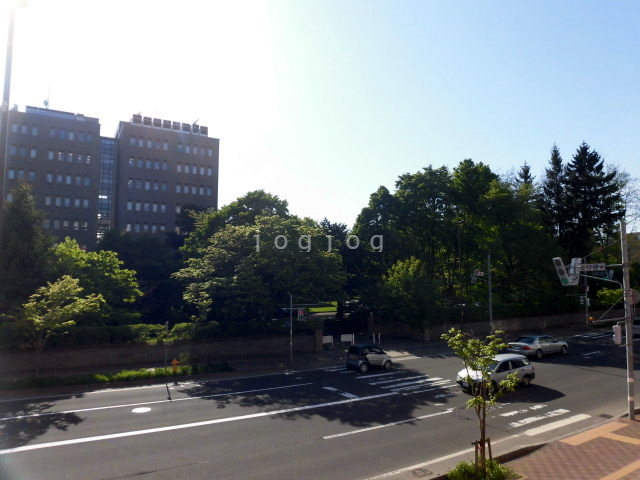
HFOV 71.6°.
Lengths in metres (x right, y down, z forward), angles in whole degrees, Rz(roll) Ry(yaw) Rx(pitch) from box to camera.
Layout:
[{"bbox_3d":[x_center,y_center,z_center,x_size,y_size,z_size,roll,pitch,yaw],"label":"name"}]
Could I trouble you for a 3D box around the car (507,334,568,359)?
[{"bbox_3d":[14.777,7.026,29.777,4.650,1.440,1.750,3,-5,-31],"label":"car"}]

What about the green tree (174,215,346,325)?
[{"bbox_3d":[-4.646,2.954,33.868,12.800,9.725,11.800,1,-5,0],"label":"green tree"}]

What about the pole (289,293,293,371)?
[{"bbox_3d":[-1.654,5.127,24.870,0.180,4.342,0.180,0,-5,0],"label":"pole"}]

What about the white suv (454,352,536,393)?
[{"bbox_3d":[8.975,6.731,22.600,4.200,1.530,1.690,3,-5,-30],"label":"white suv"}]

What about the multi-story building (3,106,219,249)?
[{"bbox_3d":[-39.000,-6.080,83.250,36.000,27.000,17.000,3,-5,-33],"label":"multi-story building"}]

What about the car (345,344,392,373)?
[{"bbox_3d":[2.966,7.005,26.800,2.650,1.500,1.520,3,-5,-30],"label":"car"}]

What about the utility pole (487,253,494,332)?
[{"bbox_3d":[15.590,4.967,40.500,0.260,7.500,0.260,3,-5,-30],"label":"utility pole"}]

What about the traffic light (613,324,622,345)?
[{"bbox_3d":[12.203,3.876,18.200,0.360,0.750,0.230,3,-5,-30],"label":"traffic light"}]

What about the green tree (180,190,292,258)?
[{"bbox_3d":[-7.880,1.944,41.473,10.800,13.117,10.500,1,-5,0],"label":"green tree"}]

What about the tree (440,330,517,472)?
[{"bbox_3d":[4.522,4.587,12.500,2.100,4.050,2.000,-1,-4,20],"label":"tree"}]

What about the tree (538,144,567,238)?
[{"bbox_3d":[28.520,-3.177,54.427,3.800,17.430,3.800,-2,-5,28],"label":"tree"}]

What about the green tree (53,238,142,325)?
[{"bbox_3d":[-14.219,2.945,28.355,5.300,6.103,5.100,2,-5,-27],"label":"green tree"}]

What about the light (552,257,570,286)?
[{"bbox_3d":[10.899,1.420,20.000,0.350,1.200,0.420,-22,4,-20],"label":"light"}]

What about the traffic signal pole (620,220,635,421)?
[{"bbox_3d":[12.218,3.060,17.648,0.260,7.950,0.260,3,-5,-30],"label":"traffic signal pole"}]

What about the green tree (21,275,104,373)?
[{"bbox_3d":[-12.042,3.977,20.749,3.600,4.712,3.400,3,-5,-30],"label":"green tree"}]

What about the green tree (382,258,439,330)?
[{"bbox_3d":[8.558,5.140,41.500,5.200,7.100,4.800,0,-4,12],"label":"green tree"}]

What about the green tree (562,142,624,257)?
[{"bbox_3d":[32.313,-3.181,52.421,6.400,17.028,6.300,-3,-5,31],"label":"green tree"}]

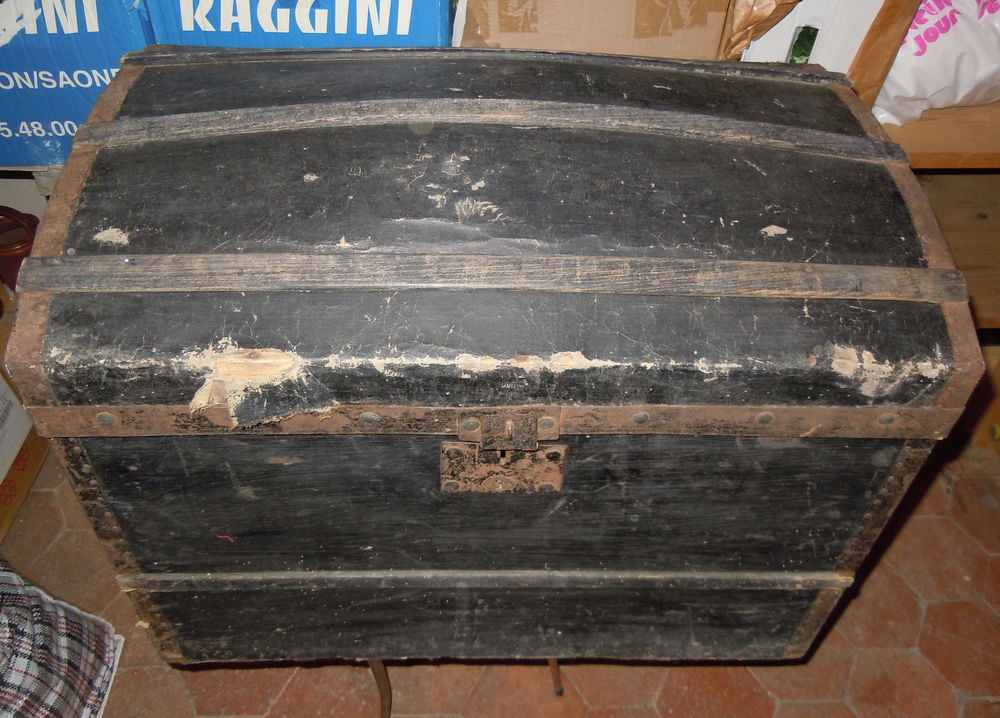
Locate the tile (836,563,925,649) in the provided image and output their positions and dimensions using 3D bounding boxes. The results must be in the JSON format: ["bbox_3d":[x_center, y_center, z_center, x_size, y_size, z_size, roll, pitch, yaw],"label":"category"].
[{"bbox_3d":[0.658,0.438,1.551,0.202,0.015,0.175,0,45,-2],"label":"tile"}]

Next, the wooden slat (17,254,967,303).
[{"bbox_3d":[0.004,-0.065,0.673,0.740,0.019,0.032,0,65,-3],"label":"wooden slat"}]

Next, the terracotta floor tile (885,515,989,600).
[{"bbox_3d":[0.812,0.373,1.621,0.202,0.015,0.175,0,45,-2],"label":"terracotta floor tile"}]

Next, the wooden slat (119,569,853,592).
[{"bbox_3d":[-0.005,0.220,0.858,0.720,0.026,0.011,0,45,-3],"label":"wooden slat"}]

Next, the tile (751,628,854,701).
[{"bbox_3d":[0.505,0.503,1.481,0.202,0.015,0.175,0,45,-2],"label":"tile"}]

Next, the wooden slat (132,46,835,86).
[{"bbox_3d":[-0.004,-0.299,0.888,0.740,0.022,0.032,0,34,-3],"label":"wooden slat"}]

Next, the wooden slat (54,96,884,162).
[{"bbox_3d":[0.001,-0.202,0.761,0.740,0.038,0.032,0,49,-3],"label":"wooden slat"}]

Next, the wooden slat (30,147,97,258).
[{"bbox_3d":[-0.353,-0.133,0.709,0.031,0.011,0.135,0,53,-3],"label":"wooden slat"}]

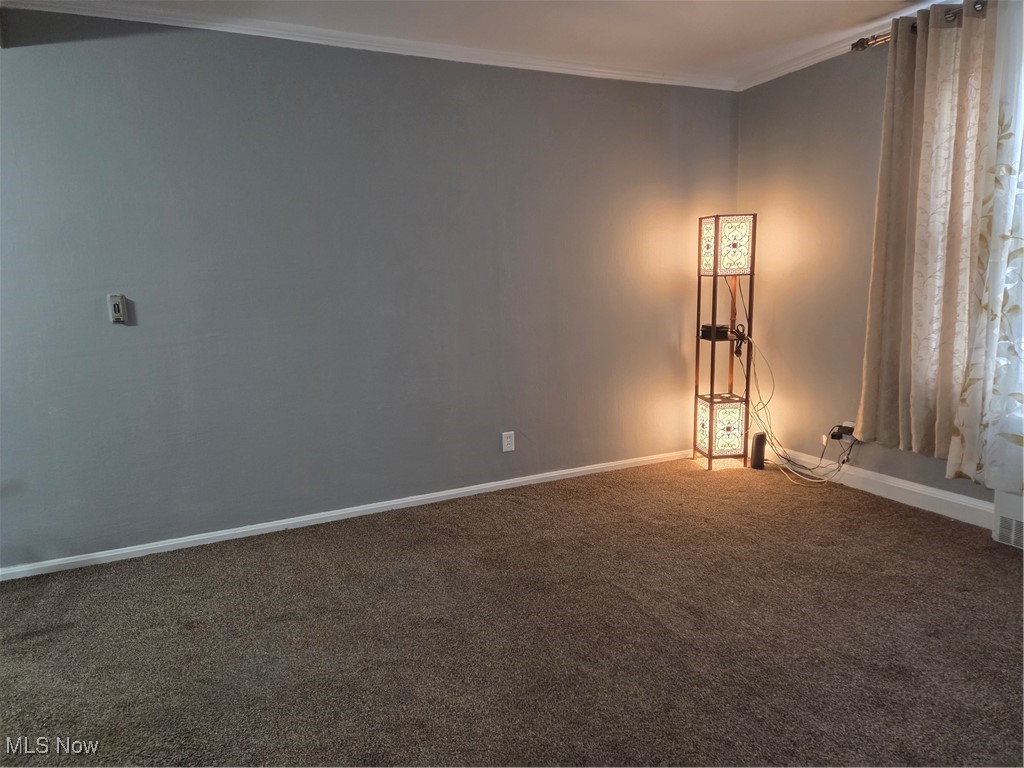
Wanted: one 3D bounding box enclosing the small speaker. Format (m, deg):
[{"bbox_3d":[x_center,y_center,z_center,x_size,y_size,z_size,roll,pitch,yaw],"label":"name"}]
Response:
[{"bbox_3d":[1.585,0.425,4.356,0.078,0.222,0.085,0,10,7],"label":"small speaker"}]

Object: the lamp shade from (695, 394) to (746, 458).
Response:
[{"bbox_3d":[1.365,0.269,4.433,0.257,0.365,0.257,-3,10,-8],"label":"lamp shade"}]

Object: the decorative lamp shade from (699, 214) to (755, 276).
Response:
[{"bbox_3d":[1.336,-0.859,4.239,0.257,0.361,0.257,-3,10,-8],"label":"decorative lamp shade"}]

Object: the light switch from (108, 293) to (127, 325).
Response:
[{"bbox_3d":[-1.755,-0.333,3.029,0.070,0.117,0.032,-6,11,-26],"label":"light switch"}]

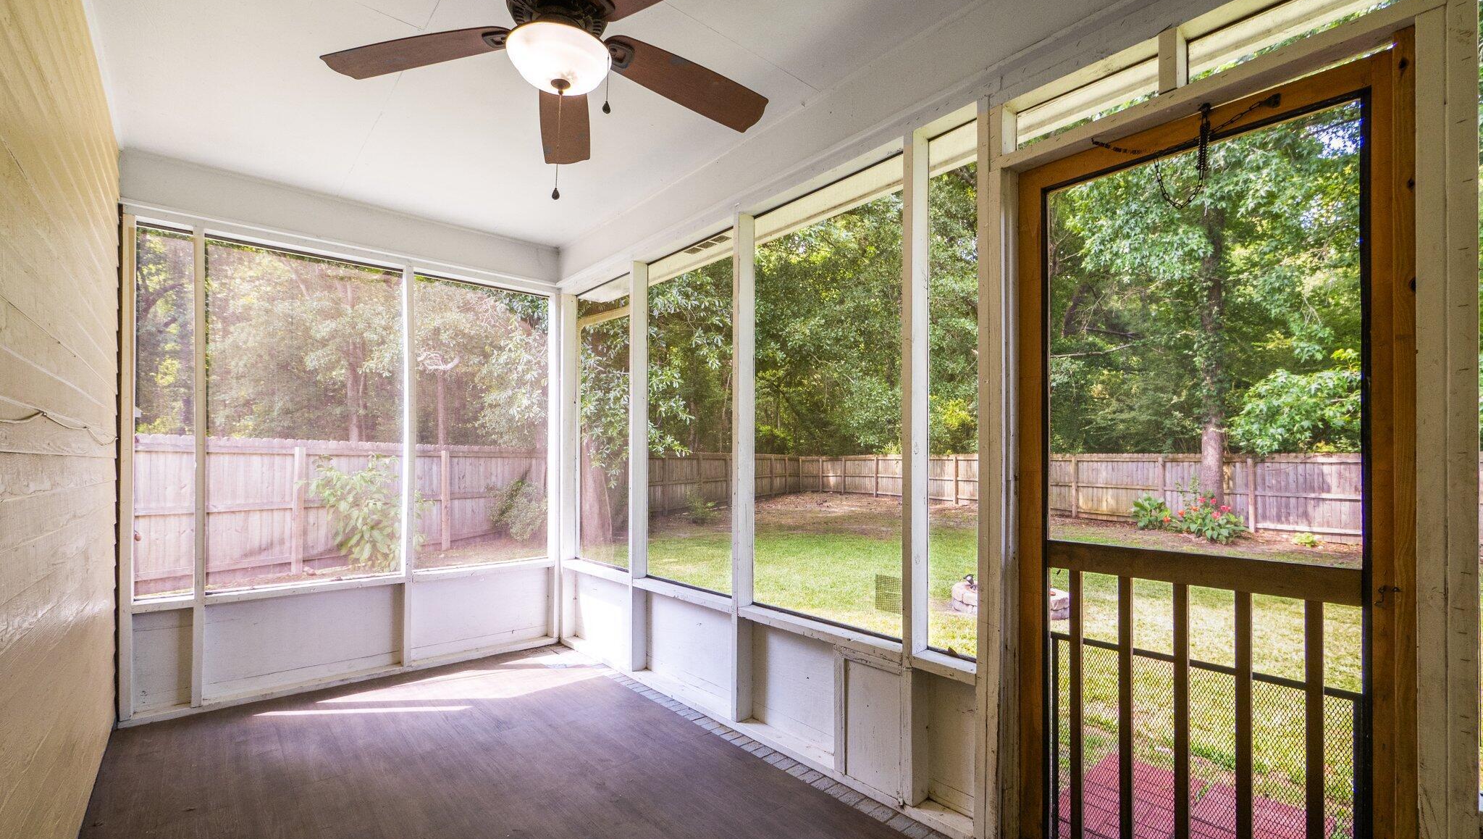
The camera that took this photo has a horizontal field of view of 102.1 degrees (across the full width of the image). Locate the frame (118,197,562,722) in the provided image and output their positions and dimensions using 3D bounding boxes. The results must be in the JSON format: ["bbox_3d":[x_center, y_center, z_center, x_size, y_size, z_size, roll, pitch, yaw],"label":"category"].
[{"bbox_3d":[-2.013,0.250,3.335,2.020,2.300,0.100,1,-1,-38],"label":"frame"}]

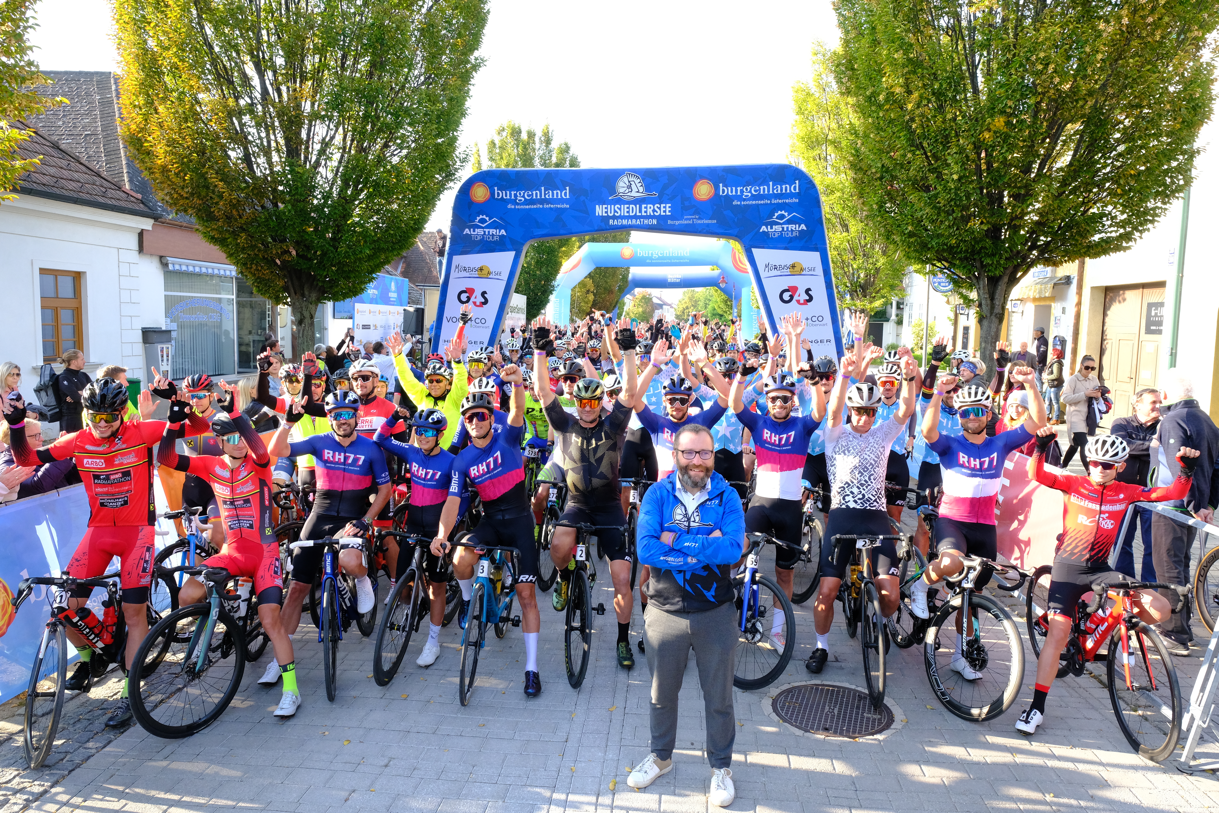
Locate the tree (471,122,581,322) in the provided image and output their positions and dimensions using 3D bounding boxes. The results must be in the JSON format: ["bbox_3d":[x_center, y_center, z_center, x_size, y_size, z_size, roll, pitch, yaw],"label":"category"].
[{"bbox_3d":[-2.914,-5.332,28.613,4.300,9.125,4.300,0,6,0],"label":"tree"}]

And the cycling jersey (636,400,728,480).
[{"bbox_3d":[0.483,0.300,5.511,0.610,0.690,0.320,1,6,2],"label":"cycling jersey"}]

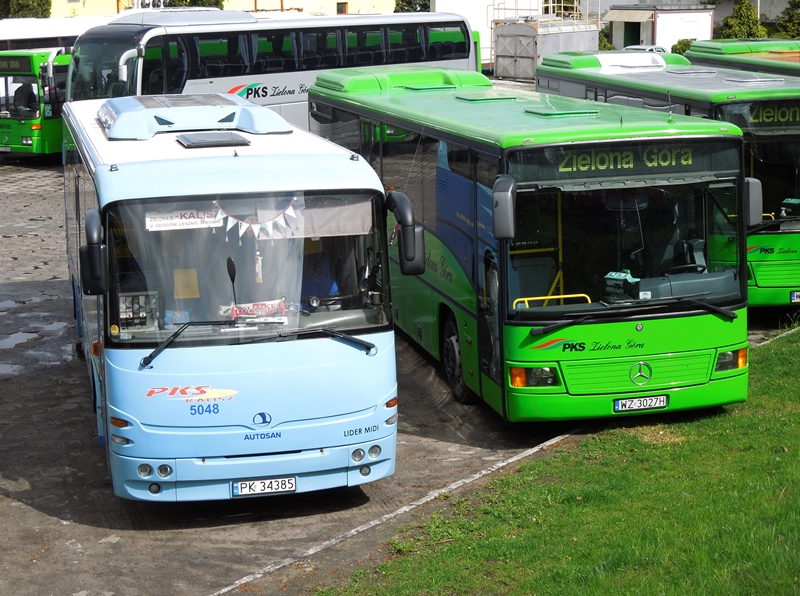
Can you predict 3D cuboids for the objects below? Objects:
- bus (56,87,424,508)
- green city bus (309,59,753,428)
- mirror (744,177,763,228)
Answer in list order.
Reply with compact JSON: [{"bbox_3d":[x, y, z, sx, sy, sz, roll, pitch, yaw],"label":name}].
[{"bbox_3d":[-2.331,-0.522,17.893,2.780,3.280,9.700,-4,11,-13],"label":"bus"},{"bbox_3d":[0.963,-1.197,21.225,2.720,3.280,11.900,-4,11,-12],"label":"green city bus"},{"bbox_3d":[3.493,-0.945,15.780,0.210,0.510,0.170,-4,11,-12],"label":"mirror"}]

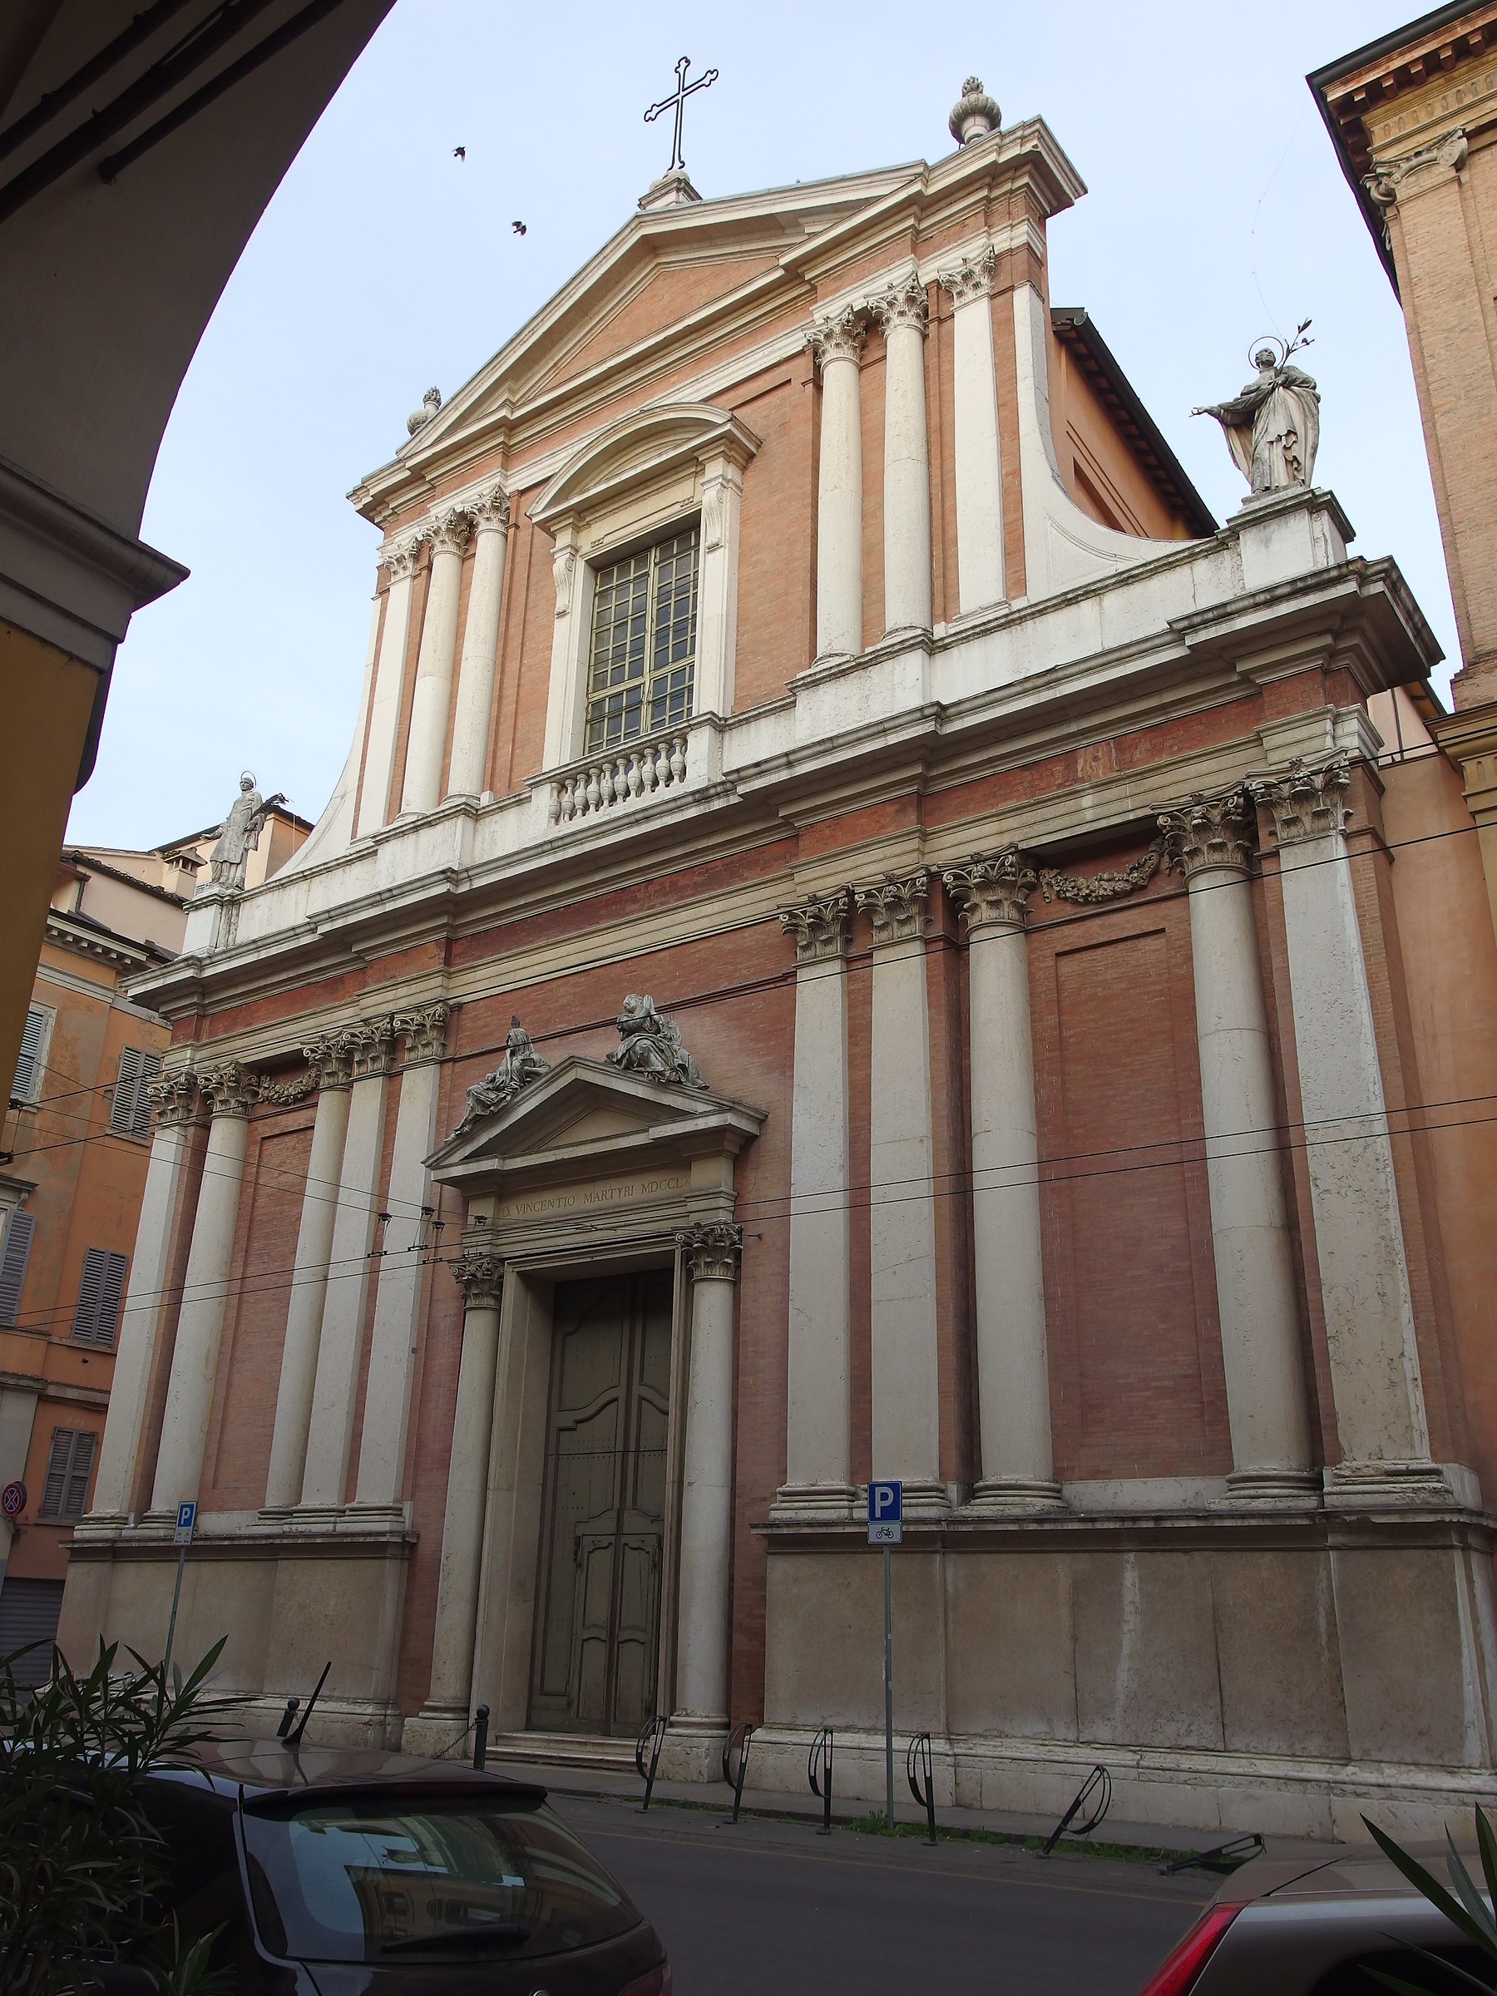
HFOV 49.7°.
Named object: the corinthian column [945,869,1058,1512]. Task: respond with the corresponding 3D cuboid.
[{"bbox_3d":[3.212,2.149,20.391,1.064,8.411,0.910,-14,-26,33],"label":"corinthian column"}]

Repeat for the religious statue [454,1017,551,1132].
[{"bbox_3d":[-3.548,1.204,23.500,1.720,1.530,0.650,-14,-26,33],"label":"religious statue"}]

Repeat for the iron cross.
[{"bbox_3d":[-1.357,-17.588,32.056,1.860,3.120,0.180,-14,-26,34],"label":"iron cross"}]

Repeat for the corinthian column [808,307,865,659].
[{"bbox_3d":[1.355,-7.523,24.279,0.860,6.450,0.800,1,-22,0],"label":"corinthian column"}]

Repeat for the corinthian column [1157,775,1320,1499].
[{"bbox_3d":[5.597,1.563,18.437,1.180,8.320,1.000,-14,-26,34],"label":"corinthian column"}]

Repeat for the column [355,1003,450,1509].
[{"bbox_3d":[-5.482,4.075,25.590,1.220,8.270,0.360,-14,-26,34],"label":"column"}]

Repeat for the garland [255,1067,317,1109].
[{"bbox_3d":[-7.961,1.546,27.769,1.530,0.620,0.290,-14,-26,33],"label":"garland"}]

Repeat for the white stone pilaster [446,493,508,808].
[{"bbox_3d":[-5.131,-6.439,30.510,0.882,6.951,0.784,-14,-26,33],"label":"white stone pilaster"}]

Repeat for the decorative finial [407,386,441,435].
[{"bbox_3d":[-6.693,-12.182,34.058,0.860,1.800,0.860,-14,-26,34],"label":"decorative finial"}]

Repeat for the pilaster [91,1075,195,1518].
[{"bbox_3d":[-10.363,5.058,27.605,1.120,7.760,0.420,-14,-26,33],"label":"pilaster"}]

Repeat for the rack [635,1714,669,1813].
[{"bbox_3d":[-1.066,8.389,17.675,0.182,0.945,0.385,-14,-26,33],"label":"rack"}]

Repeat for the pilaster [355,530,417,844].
[{"bbox_3d":[-6.986,-5.977,31.362,1.000,6.530,0.320,-14,-26,34],"label":"pilaster"}]

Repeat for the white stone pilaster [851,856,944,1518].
[{"bbox_3d":[1.900,2.292,20.540,1.220,8.350,0.360,-14,-26,34],"label":"white stone pilaster"}]

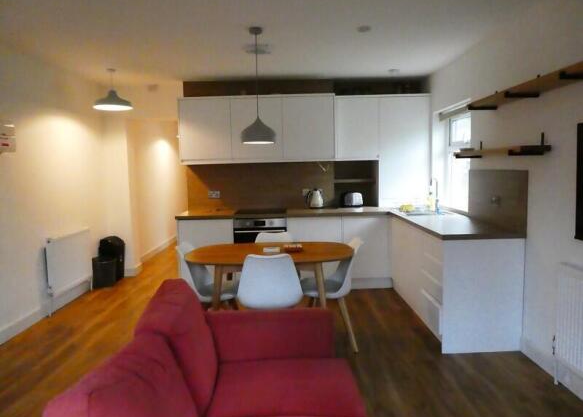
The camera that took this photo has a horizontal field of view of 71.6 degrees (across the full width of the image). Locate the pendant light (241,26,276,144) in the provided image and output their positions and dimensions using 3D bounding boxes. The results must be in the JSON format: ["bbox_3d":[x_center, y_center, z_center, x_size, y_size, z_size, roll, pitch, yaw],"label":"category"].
[{"bbox_3d":[-0.253,-0.909,3.017,0.265,0.835,0.265,-1,6,-1],"label":"pendant light"}]

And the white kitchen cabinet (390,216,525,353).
[{"bbox_3d":[1.409,0.568,3.741,0.590,0.863,1.530,-1,6,-1],"label":"white kitchen cabinet"}]

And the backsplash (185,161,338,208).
[{"bbox_3d":[-0.362,-0.272,4.940,1.800,0.560,0.020,-1,6,-1],"label":"backsplash"}]

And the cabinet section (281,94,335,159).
[{"bbox_3d":[0.205,-0.960,4.882,0.609,0.743,0.320,-1,6,0],"label":"cabinet section"}]

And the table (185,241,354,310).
[{"bbox_3d":[-0.157,0.718,3.234,1.300,0.750,0.790,-1,6,-1],"label":"table"}]

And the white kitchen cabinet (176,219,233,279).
[{"bbox_3d":[-0.943,0.443,4.733,0.600,0.715,0.570,-1,6,-1],"label":"white kitchen cabinet"}]

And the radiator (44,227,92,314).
[{"bbox_3d":[-2.407,0.621,4.367,0.105,0.690,0.830,-1,6,0],"label":"radiator"}]

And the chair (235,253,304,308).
[{"bbox_3d":[-0.145,0.703,3.071,0.480,0.825,0.530,-1,6,0],"label":"chair"}]

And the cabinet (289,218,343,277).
[{"bbox_3d":[0.257,0.413,4.745,0.600,0.715,0.570,-1,6,-1],"label":"cabinet"}]

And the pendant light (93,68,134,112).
[{"bbox_3d":[-1.882,-1.258,4.247,0.435,0.408,0.435,-1,6,0],"label":"pendant light"}]

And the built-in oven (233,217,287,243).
[{"bbox_3d":[-0.340,0.380,4.812,0.601,0.600,0.560,-1,6,0],"label":"built-in oven"}]

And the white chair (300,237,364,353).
[{"bbox_3d":[0.319,0.669,3.255,0.540,0.820,0.480,-1,6,-1],"label":"white chair"}]

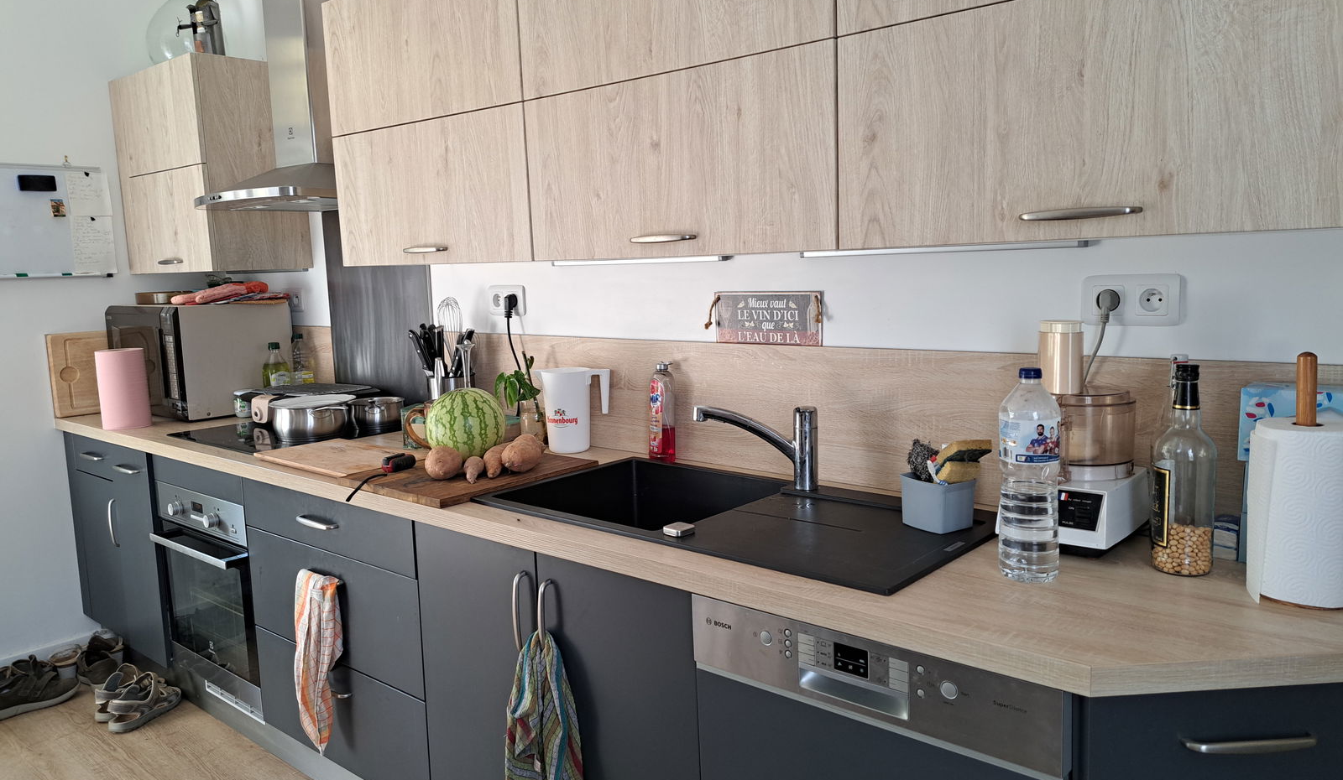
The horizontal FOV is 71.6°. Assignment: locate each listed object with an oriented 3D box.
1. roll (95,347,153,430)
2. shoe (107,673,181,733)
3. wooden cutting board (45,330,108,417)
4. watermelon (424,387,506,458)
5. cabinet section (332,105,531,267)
[{"bbox_3d":[-1.894,-0.001,3.222,0.146,0.260,0.146,5,10,39],"label":"roll"},{"bbox_3d":[-1.749,1.030,3.098,0.100,0.107,0.262,2,9,27],"label":"shoe"},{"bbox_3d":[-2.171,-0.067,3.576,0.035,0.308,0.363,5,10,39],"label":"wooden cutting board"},{"bbox_3d":[-0.536,0.085,2.435,0.206,0.182,0.206,-2,8,0],"label":"watermelon"},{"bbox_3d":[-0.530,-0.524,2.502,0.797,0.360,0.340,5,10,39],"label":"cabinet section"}]

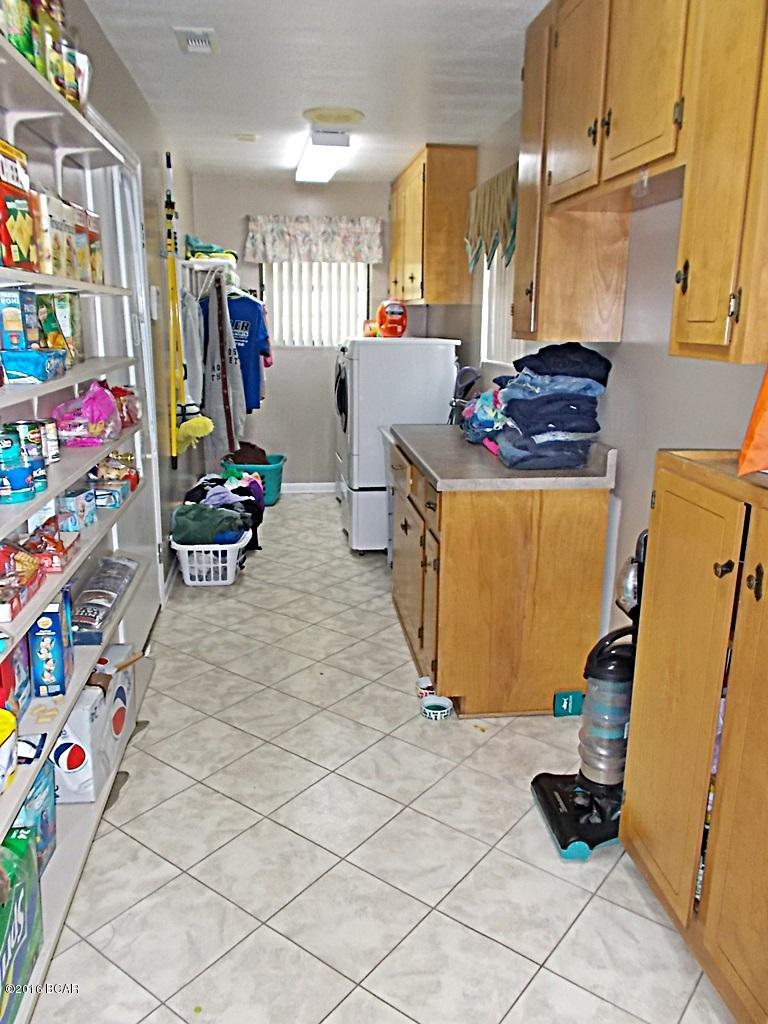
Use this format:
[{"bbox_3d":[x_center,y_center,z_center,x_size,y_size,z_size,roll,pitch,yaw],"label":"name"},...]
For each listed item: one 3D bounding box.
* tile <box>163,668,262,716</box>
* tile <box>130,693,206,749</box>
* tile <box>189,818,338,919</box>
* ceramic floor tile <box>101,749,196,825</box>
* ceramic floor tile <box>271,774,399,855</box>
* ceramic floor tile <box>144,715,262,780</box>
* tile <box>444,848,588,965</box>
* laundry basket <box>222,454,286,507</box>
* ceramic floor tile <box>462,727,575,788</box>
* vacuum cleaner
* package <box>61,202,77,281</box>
[{"bbox_3d":[-0.686,0.730,3.135,0.303,0.010,0.303,11,17,36],"label":"tile"},{"bbox_3d":[-0.868,0.783,2.894,0.302,0.010,0.302,11,17,36],"label":"tile"},{"bbox_3d":[-0.327,0.978,2.123,0.302,0.010,0.302,11,17,36],"label":"tile"},{"bbox_3d":[-0.811,0.885,2.480,0.302,0.010,0.302,11,17,36],"label":"ceramic floor tile"},{"bbox_3d":[-0.143,0.923,2.359,0.302,0.010,0.302,11,17,36],"label":"ceramic floor tile"},{"bbox_3d":[-0.629,0.835,2.725,0.305,0.012,0.305,11,17,36],"label":"ceramic floor tile"},{"bbox_3d":[0.345,1.020,2.006,0.305,0.012,0.305,11,17,36],"label":"tile"},{"bbox_3d":[-1.077,-0.259,6.447,0.530,0.340,0.460,-1,14,-7],"label":"laundry basket"},{"bbox_3d":[0.472,0.862,2.660,0.305,0.012,0.305,11,17,36],"label":"ceramic floor tile"},{"bbox_3d":[0.675,0.456,2.234,0.380,0.980,0.350,-3,14,-14],"label":"vacuum cleaner"},{"bbox_3d":[-0.924,-0.762,2.175,0.060,0.205,0.142,-1,14,-7],"label":"package"}]

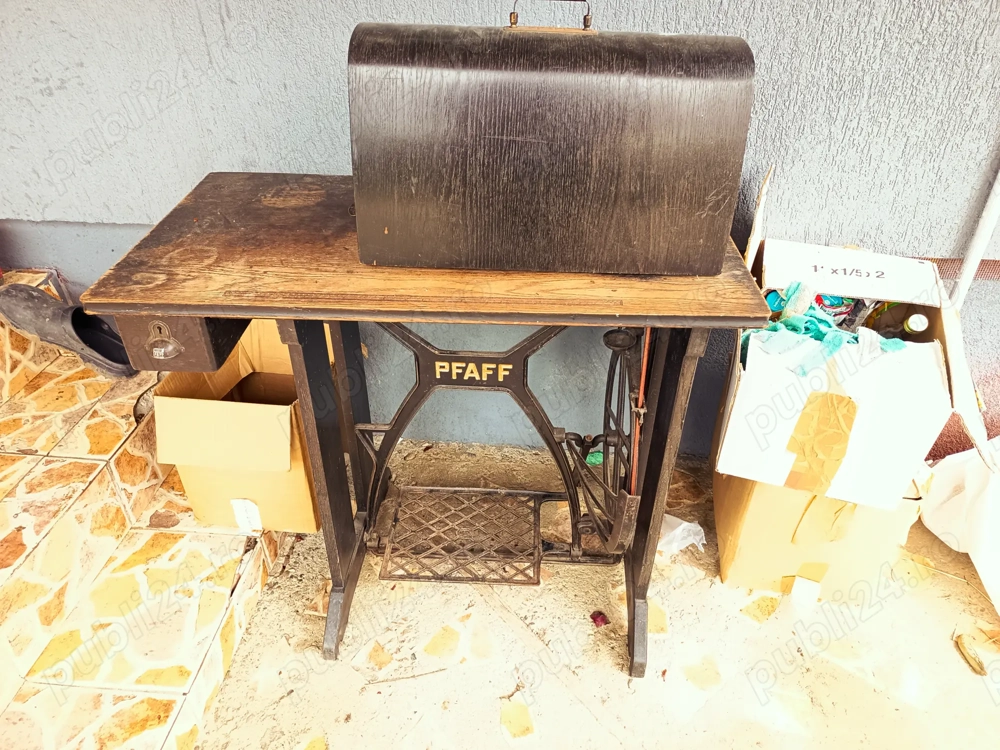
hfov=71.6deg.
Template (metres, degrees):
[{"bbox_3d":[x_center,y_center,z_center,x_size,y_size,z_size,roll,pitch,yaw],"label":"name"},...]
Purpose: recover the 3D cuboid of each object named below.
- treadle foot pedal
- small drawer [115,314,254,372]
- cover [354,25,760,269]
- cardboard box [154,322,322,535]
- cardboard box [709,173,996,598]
[{"bbox_3d":[-0.072,0.336,1.459,0.315,0.027,0.261,2,32,1],"label":"treadle foot pedal"},{"bbox_3d":[-0.469,-0.142,1.116,0.123,0.093,0.342,2,37,1],"label":"small drawer"},{"bbox_3d":[0.063,-0.352,1.054,0.546,0.294,0.247,2,37,2],"label":"cover"},{"bbox_3d":[-0.463,0.097,1.407,0.285,0.385,0.266,4,37,4],"label":"cardboard box"},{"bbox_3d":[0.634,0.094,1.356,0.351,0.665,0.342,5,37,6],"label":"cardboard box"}]

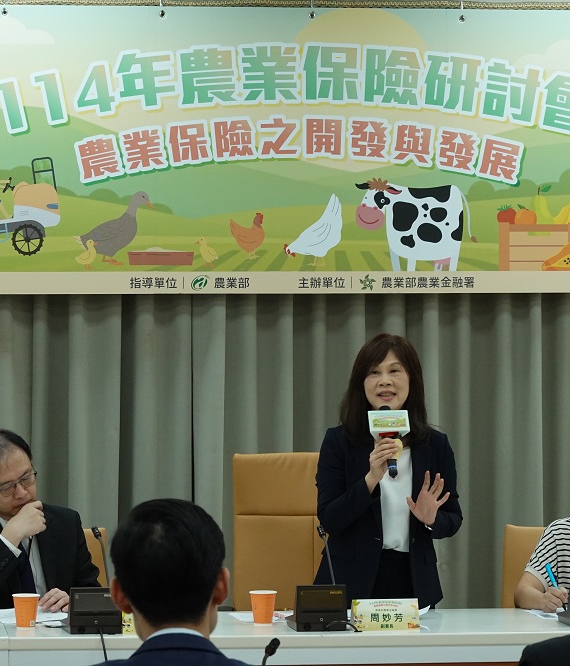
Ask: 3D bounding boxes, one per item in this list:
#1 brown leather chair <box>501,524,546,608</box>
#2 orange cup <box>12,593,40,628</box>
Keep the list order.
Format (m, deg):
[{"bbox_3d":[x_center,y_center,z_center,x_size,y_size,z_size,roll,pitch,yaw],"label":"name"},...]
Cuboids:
[{"bbox_3d":[0.987,1.123,11.620,0.600,0.950,0.620,0,1,-7],"label":"brown leather chair"},{"bbox_3d":[-0.769,0.824,10.470,0.083,0.097,0.083,0,1,-4],"label":"orange cup"}]

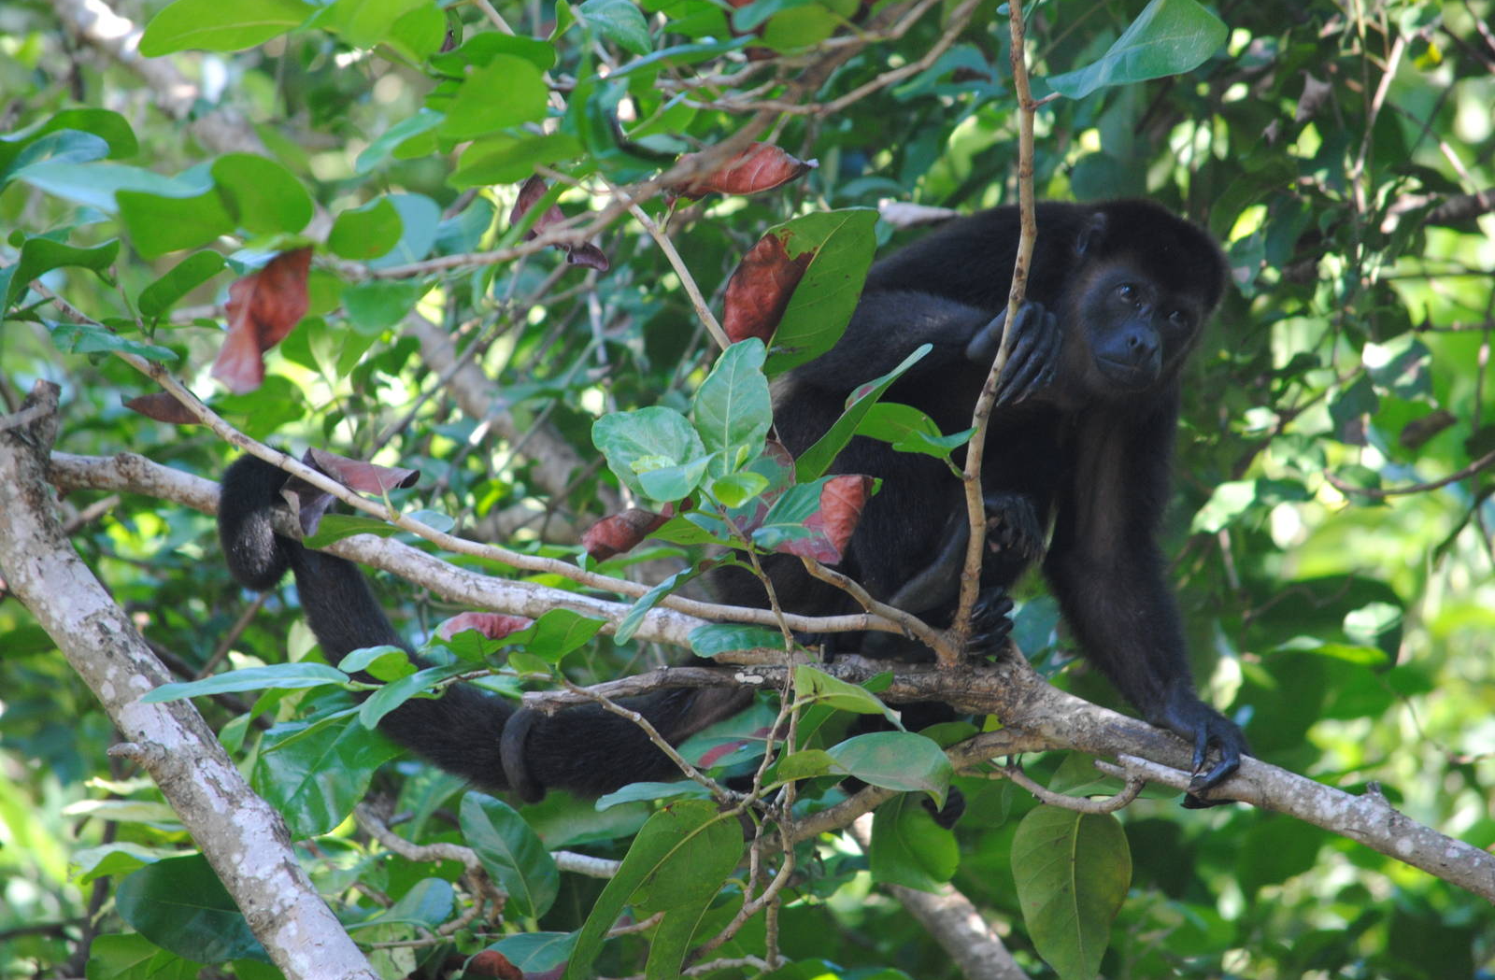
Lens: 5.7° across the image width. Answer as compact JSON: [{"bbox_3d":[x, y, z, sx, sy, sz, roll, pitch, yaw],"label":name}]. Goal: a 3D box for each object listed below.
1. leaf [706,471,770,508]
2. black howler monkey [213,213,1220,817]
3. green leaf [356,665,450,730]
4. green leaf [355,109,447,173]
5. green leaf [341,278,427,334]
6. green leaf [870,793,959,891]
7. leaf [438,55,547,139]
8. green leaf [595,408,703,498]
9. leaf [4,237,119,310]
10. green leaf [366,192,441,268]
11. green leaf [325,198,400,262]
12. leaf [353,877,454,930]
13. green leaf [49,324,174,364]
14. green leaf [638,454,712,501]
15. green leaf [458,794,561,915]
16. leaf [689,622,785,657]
[{"bbox_3d":[-0.007,0.000,11.350,0.048,0.027,0.030,0,-10,0],"label":"leaf"},{"bbox_3d":[-0.014,0.008,11.550,0.710,0.460,0.350,-5,-11,25],"label":"black howler monkey"},{"bbox_3d":[-0.260,0.157,11.350,0.085,0.025,0.035,-30,-6,-6],"label":"green leaf"},{"bbox_3d":[-0.221,-0.221,9.500,0.066,0.012,0.038,-32,29,-18],"label":"green leaf"},{"bbox_3d":[-0.267,-0.135,11.000,0.063,0.040,0.030,0,-10,0],"label":"green leaf"},{"bbox_3d":[0.112,0.238,10.100,0.052,0.066,0.018,-11,-6,-8],"label":"green leaf"},{"bbox_3d":[-0.159,-0.246,9.400,0.070,0.014,0.058,-6,-52,24],"label":"leaf"},{"bbox_3d":[-0.074,-0.028,11.350,0.085,0.070,0.035,0,-10,0],"label":"green leaf"},{"bbox_3d":[-0.513,-0.162,11.200,0.085,0.052,0.045,0,-10,0],"label":"leaf"},{"bbox_3d":[-0.221,-0.165,9.500,0.050,0.058,0.012,-33,6,-10],"label":"green leaf"},{"bbox_3d":[-0.282,-0.192,11.000,0.056,0.047,0.025,0,-10,0],"label":"green leaf"},{"bbox_3d":[-0.269,0.323,11.700,0.080,0.038,0.040,0,-10,0],"label":"leaf"},{"bbox_3d":[-0.416,-0.096,9.800,0.086,0.014,0.042,12,19,11],"label":"green leaf"},{"bbox_3d":[-0.047,-0.008,9.700,0.055,0.014,0.040,-11,37,-34],"label":"green leaf"},{"bbox_3d":[-0.183,0.280,11.500,0.060,0.110,0.020,-29,-6,-18],"label":"green leaf"},{"bbox_3d":[-0.008,0.113,11.350,0.075,0.026,0.040,0,-10,0],"label":"leaf"}]

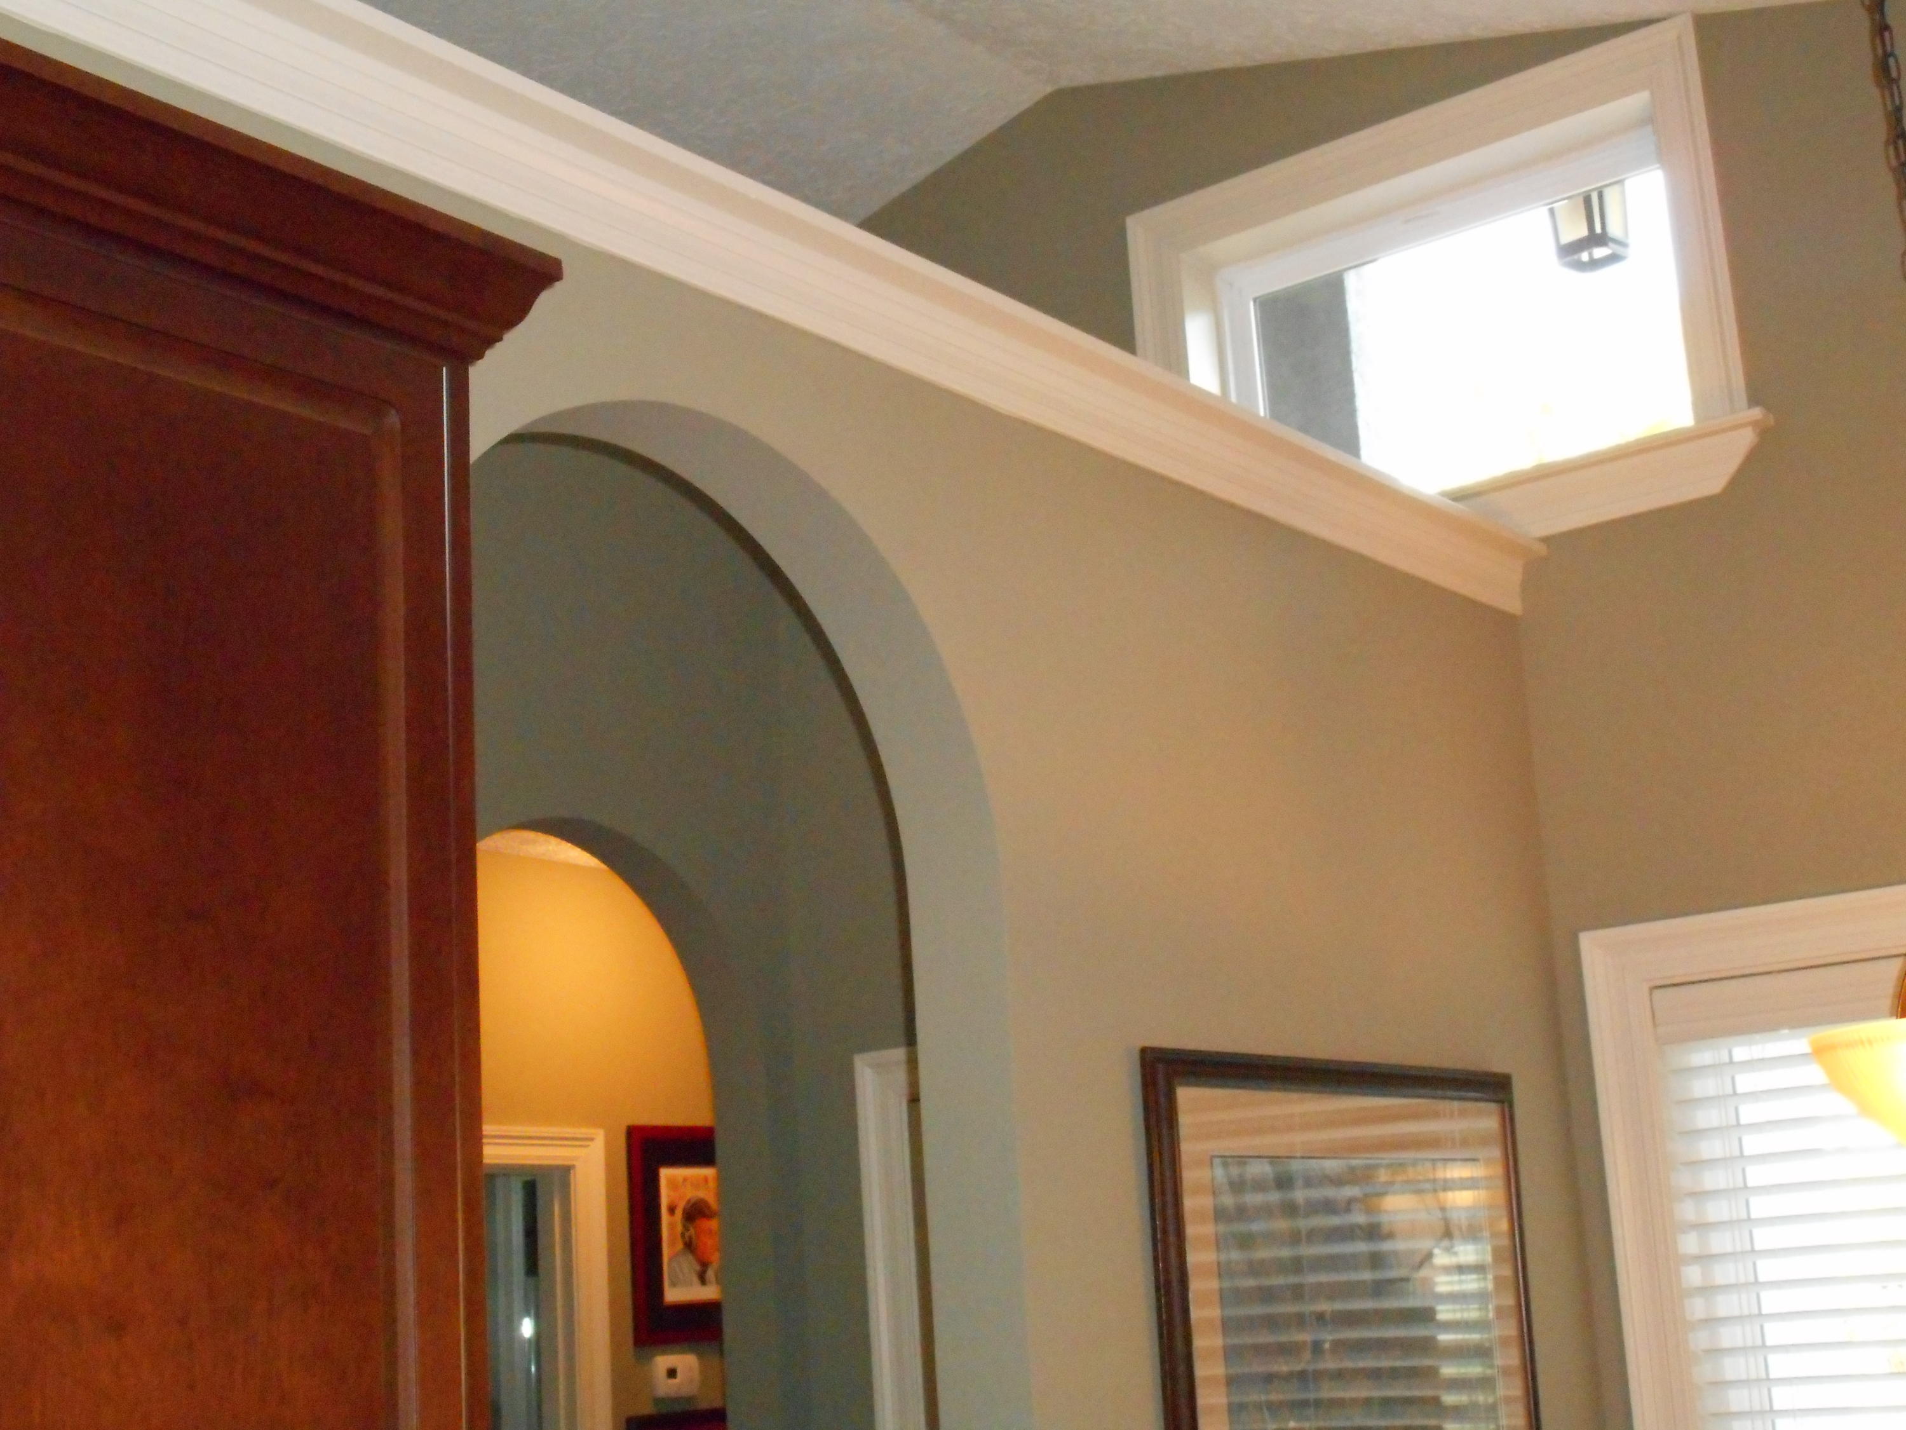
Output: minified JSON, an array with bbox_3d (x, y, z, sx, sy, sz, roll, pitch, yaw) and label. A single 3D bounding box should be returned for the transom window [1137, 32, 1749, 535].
[{"bbox_3d":[0.722,-0.554,4.226,0.974,0.690,0.135,-14,-17,36],"label":"transom window"}]

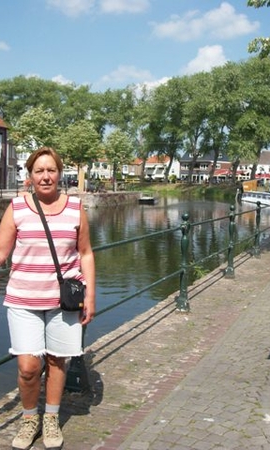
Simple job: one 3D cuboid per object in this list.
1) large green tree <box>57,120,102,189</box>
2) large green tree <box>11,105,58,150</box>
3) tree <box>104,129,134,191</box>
[{"bbox_3d":[-5.970,-7.192,59.303,4.680,7.870,4.680,1,4,0],"label":"large green tree"},{"bbox_3d":[-8.945,-6.508,49.306,4.420,7.940,4.420,1,4,0],"label":"large green tree"},{"bbox_3d":[-2.090,-7.864,68.306,3.800,7.960,3.800,1,4,0],"label":"tree"}]

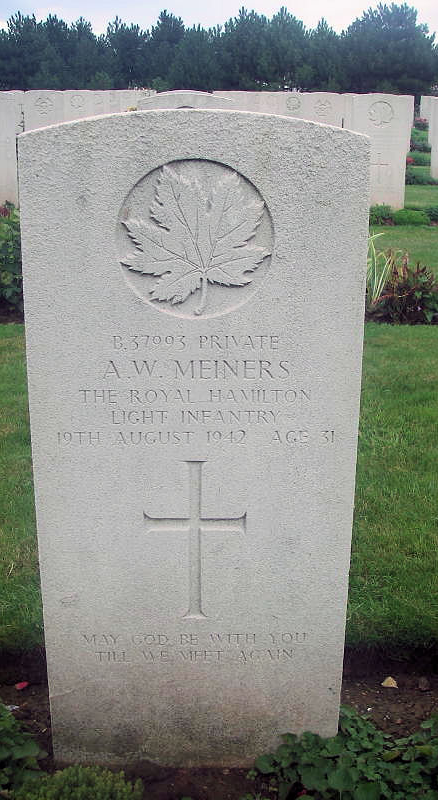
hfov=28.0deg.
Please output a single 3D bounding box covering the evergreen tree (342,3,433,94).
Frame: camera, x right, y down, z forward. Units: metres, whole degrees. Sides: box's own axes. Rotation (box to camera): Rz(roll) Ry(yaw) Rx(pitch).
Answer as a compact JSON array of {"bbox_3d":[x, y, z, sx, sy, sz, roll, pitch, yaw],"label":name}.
[{"bbox_3d":[8.492,-17.310,44.000,4.700,5.200,4.500,0,17,0],"label":"evergreen tree"}]

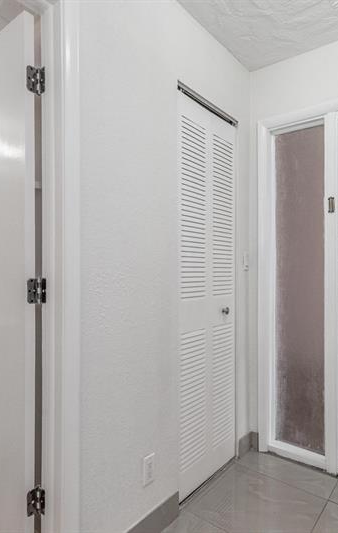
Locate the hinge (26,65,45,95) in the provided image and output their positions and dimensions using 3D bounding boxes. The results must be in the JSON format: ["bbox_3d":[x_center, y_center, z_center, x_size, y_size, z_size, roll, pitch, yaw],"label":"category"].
[{"bbox_3d":[-0.458,-0.651,1.232,0.050,0.090,0.050,0,0,38],"label":"hinge"}]

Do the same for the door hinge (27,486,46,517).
[{"bbox_3d":[-0.455,0.826,1.227,0.050,0.090,0.050,0,0,38],"label":"door hinge"}]

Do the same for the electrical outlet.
[{"bbox_3d":[-0.080,0.864,1.507,0.008,0.116,0.071,0,0,38],"label":"electrical outlet"}]

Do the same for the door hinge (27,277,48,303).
[{"bbox_3d":[-0.457,0.088,1.230,0.050,0.090,0.050,0,0,38],"label":"door hinge"}]

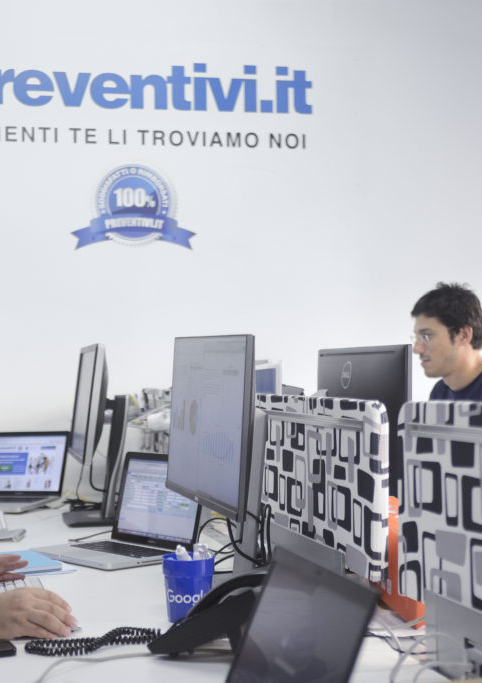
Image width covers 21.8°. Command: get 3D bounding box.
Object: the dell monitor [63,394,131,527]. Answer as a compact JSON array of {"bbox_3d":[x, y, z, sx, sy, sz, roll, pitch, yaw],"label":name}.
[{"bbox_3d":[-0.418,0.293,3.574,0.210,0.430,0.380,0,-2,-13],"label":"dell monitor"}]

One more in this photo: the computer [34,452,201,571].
[{"bbox_3d":[-0.268,0.372,2.798,0.272,0.225,0.325,0,-2,-40],"label":"computer"}]

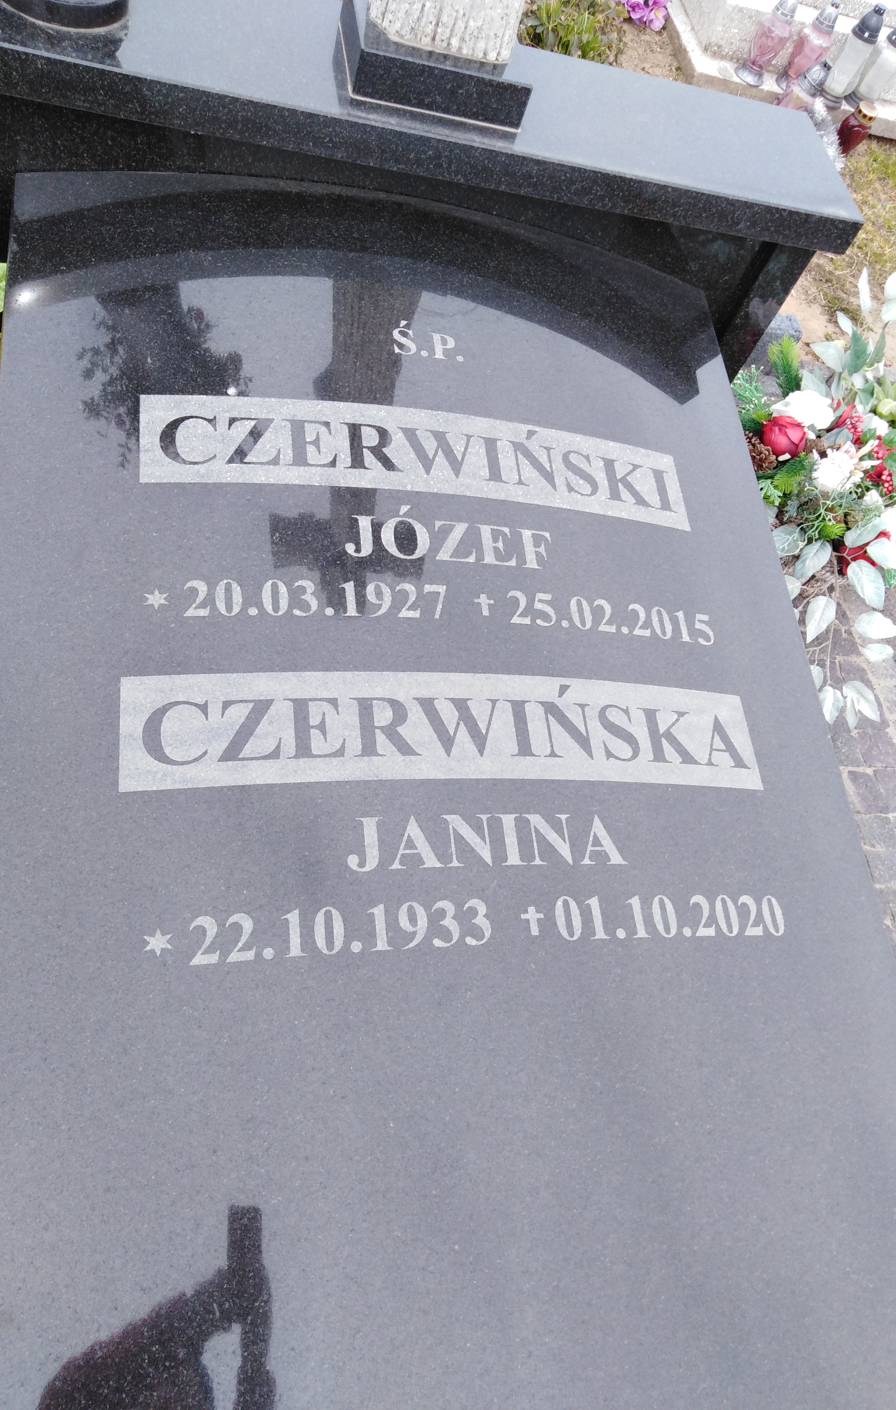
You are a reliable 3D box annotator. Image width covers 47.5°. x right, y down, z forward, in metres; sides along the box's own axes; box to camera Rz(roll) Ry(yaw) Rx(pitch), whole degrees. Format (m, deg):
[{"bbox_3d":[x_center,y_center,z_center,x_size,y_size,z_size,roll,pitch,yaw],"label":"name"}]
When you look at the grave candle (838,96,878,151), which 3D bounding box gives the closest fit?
[{"bbox_3d":[1.297,-1.829,3.255,0.086,0.161,0.086,2,59,-17],"label":"grave candle"}]

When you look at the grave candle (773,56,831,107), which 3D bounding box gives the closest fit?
[{"bbox_3d":[1.064,-1.825,3.107,0.098,0.280,0.098,7,63,-24],"label":"grave candle"}]

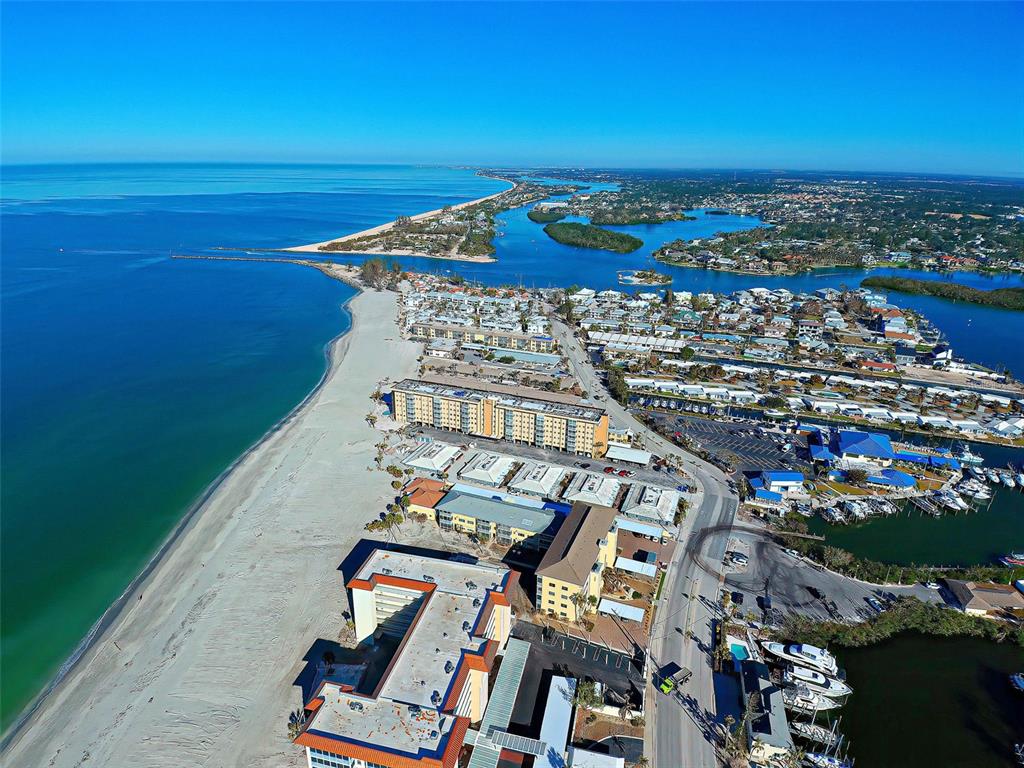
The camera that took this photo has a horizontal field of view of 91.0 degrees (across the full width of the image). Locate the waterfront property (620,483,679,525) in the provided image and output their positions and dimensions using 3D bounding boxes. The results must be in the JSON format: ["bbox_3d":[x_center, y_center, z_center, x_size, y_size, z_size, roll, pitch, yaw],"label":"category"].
[{"bbox_3d":[51.260,43.190,184.960,17.400,4.300,19.000,9,25,18],"label":"waterfront property"}]

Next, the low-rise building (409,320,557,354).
[{"bbox_3d":[-20.380,-34.010,353.410,102.000,9.700,14.000,7,24,15],"label":"low-rise building"}]

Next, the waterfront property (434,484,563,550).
[{"bbox_3d":[-4.870,45.610,172.150,39.000,8.800,12.200,9,25,18],"label":"waterfront property"}]

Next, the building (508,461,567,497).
[{"bbox_3d":[10.140,36.840,198.350,16.500,4.300,19.000,9,25,18],"label":"building"}]

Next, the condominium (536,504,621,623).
[{"bbox_3d":[21.130,53.700,155.790,14.800,14.000,37.500,11,25,22],"label":"condominium"}]

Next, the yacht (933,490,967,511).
[{"bbox_3d":[170.000,46.050,196.040,3.400,3.200,9.800,-6,24,-15],"label":"yacht"}]

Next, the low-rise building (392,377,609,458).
[{"bbox_3d":[-8.240,15.570,239.460,102.000,18.000,14.500,9,24,17],"label":"low-rise building"}]

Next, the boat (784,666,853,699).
[{"bbox_3d":[73.400,72.230,121.790,14.000,4.400,4.600,9,25,18],"label":"boat"}]

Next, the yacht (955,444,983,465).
[{"bbox_3d":[205.590,33.060,224.980,10.900,5.500,3.800,4,23,8],"label":"yacht"}]

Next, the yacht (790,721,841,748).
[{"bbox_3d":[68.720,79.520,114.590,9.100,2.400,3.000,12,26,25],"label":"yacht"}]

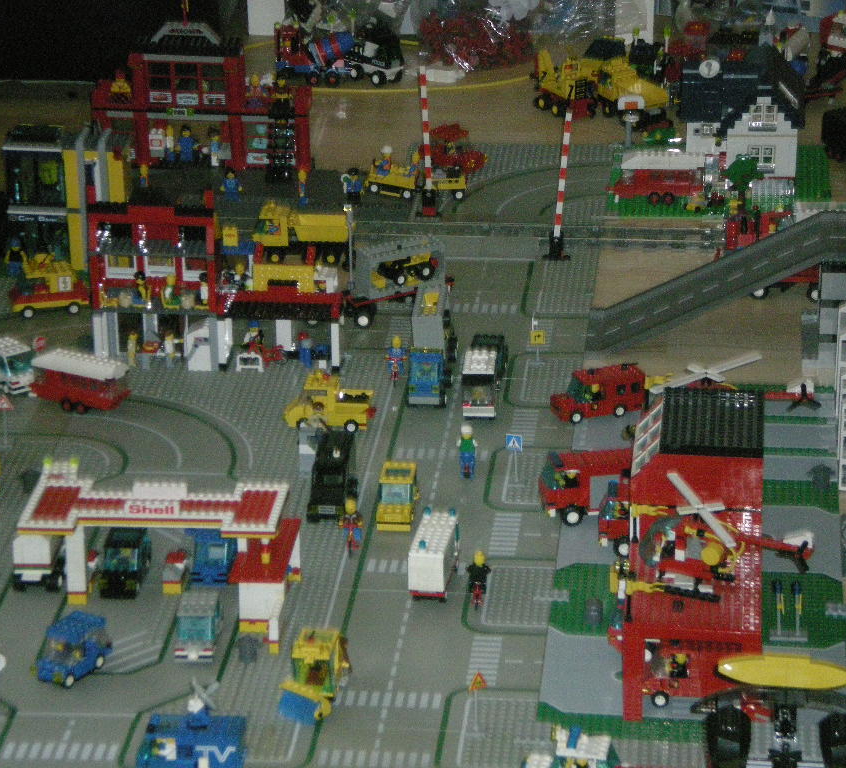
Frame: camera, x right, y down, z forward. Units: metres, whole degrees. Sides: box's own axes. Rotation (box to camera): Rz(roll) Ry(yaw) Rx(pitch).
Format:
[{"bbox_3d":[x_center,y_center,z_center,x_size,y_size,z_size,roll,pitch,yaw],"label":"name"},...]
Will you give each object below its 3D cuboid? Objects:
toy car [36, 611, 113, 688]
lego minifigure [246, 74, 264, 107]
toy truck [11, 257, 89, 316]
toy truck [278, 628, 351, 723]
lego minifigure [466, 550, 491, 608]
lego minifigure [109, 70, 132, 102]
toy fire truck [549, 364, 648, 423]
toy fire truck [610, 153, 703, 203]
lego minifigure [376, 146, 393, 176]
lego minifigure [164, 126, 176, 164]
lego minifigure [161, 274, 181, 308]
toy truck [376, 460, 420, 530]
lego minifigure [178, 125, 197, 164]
[{"bbox_3d":[-0.301,0.227,2.878,0.039,0.042,0.067,12,25,28],"label":"toy car"},{"bbox_3d":[-0.205,-0.359,4.128,0.025,0.041,0.014,0,22,1],"label":"lego minifigure"},{"bbox_3d":[-0.405,-0.105,3.650,0.086,0.057,0.036,-7,23,-16],"label":"toy truck"},{"bbox_3d":[-0.090,0.243,2.821,0.048,0.050,0.079,5,23,13],"label":"toy truck"},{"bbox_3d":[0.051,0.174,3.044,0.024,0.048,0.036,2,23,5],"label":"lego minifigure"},{"bbox_3d":[-0.370,-0.360,4.112,0.027,0.041,0.016,4,22,10],"label":"lego minifigure"},{"bbox_3d":[0.180,0.008,3.444,0.094,0.047,0.035,-8,24,-16],"label":"toy fire truck"},{"bbox_3d":[0.276,-0.245,3.987,0.112,0.054,0.046,0,22,0],"label":"toy fire truck"},{"bbox_3d":[-0.046,-0.265,4.002,0.023,0.032,0.021,8,23,19],"label":"lego minifigure"},{"bbox_3d":[-0.312,-0.296,4.163,0.014,0.042,0.025,1,22,5],"label":"lego minifigure"},{"bbox_3d":[-0.261,-0.100,3.526,0.022,0.031,0.024,1,22,5],"label":"lego minifigure"},{"bbox_3d":[-0.024,0.105,3.215,0.033,0.046,0.093,2,23,5],"label":"toy truck"},{"bbox_3d":[-0.288,-0.291,4.125,0.026,0.042,0.016,2,22,5],"label":"lego minifigure"}]

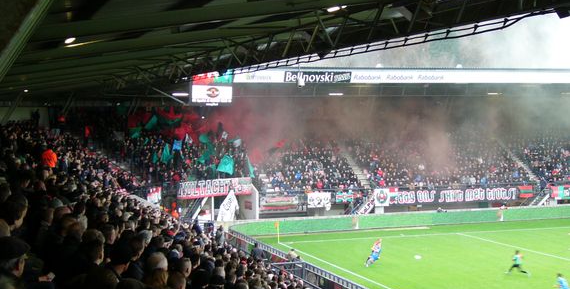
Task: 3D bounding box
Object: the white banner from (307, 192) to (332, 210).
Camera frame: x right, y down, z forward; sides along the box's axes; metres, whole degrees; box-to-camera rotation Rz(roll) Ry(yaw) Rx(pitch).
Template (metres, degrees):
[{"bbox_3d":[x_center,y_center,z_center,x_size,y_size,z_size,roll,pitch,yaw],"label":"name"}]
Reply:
[{"bbox_3d":[2.808,4.558,80.386,2.100,1.300,0.100,-1,2,-17],"label":"white banner"}]

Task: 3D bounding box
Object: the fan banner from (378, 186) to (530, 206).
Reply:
[{"bbox_3d":[14.304,4.287,83.839,14.800,1.350,0.150,-1,2,-17],"label":"fan banner"}]

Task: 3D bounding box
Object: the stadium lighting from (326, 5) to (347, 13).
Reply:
[{"bbox_3d":[1.580,-4.101,30.000,0.300,0.200,1.400,-1,2,-21],"label":"stadium lighting"}]

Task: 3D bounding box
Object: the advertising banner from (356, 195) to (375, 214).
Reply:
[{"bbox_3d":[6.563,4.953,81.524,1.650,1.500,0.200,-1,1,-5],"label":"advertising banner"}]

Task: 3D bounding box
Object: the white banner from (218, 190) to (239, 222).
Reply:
[{"bbox_3d":[-4.377,4.725,76.500,1.600,2.500,0.200,-1,1,-9],"label":"white banner"}]

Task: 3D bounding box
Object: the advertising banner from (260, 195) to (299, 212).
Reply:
[{"bbox_3d":[-0.442,4.744,79.413,3.100,1.150,0.100,-1,2,-17],"label":"advertising banner"}]

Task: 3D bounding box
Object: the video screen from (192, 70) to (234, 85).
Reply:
[{"bbox_3d":[-5.430,-5.020,74.210,0.300,1.190,4.290,1,2,40],"label":"video screen"}]

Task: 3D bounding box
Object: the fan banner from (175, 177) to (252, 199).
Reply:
[{"bbox_3d":[-5.458,3.431,77.000,6.200,1.350,0.150,-2,2,-25],"label":"fan banner"}]

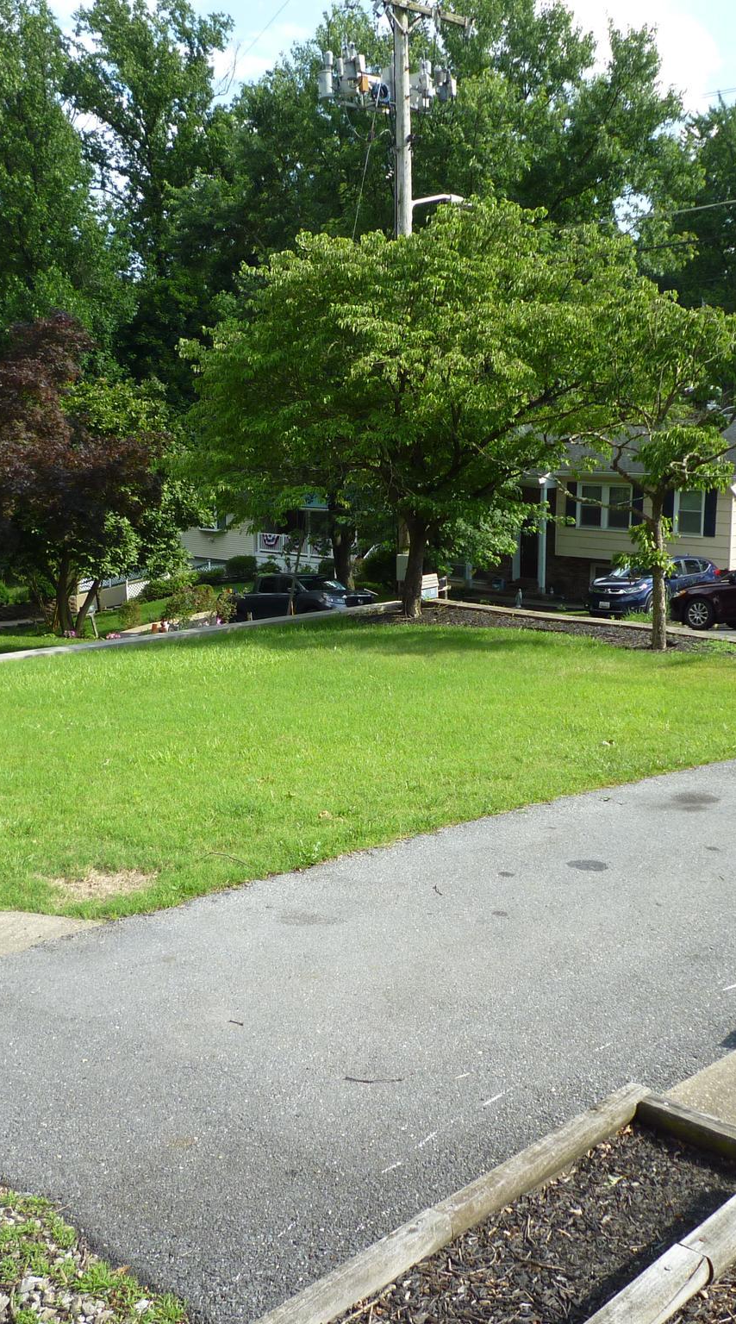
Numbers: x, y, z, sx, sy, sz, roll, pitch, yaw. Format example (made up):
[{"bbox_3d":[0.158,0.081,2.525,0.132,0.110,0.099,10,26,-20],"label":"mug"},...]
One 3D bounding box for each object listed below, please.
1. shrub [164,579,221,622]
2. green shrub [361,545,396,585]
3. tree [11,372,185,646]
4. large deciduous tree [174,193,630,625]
[{"bbox_3d":[-3.885,-1.309,28.167,1.280,1.011,1.200,0,9,0],"label":"shrub"},{"bbox_3d":[0.366,-3.410,45.055,1.267,1.513,1.200,0,9,0],"label":"green shrub"},{"bbox_3d":[-4.623,-2.656,21.857,3.120,4.532,3.200,0,9,0],"label":"tree"},{"bbox_3d":[0.634,-3.815,19.539,6.822,6.263,6.400,0,9,0],"label":"large deciduous tree"}]

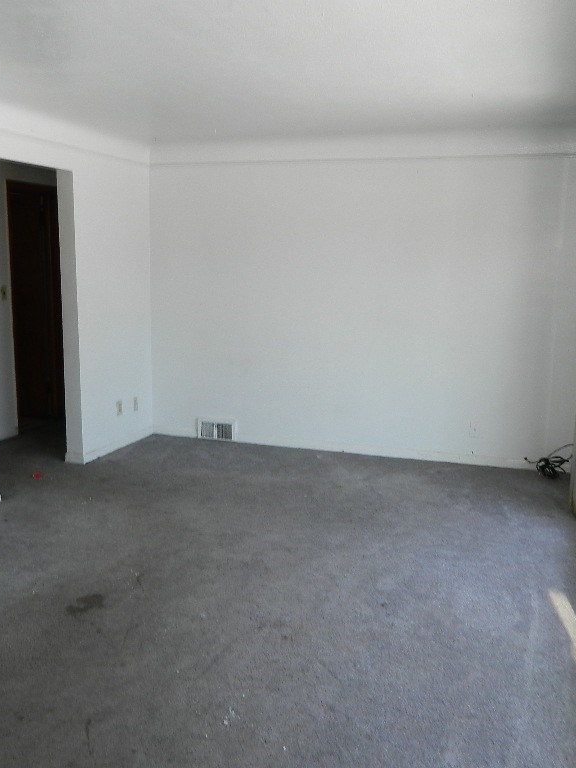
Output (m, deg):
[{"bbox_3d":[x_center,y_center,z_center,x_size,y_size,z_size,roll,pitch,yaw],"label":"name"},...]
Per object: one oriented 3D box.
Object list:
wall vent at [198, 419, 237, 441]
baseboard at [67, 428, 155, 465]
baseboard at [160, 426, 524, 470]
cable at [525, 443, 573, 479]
[{"bbox_3d":[-0.598,0.390,6.198,0.355,0.168,0.030,4,10,19],"label":"wall vent"},{"bbox_3d":[-1.414,0.474,5.949,0.171,0.072,1.020,4,10,19],"label":"baseboard"},{"bbox_3d":[0.355,0.503,5.905,3.220,0.072,0.018,4,10,19],"label":"baseboard"},{"bbox_3d":[1.875,0.561,5.295,0.350,0.200,0.180,4,10,19],"label":"cable"}]

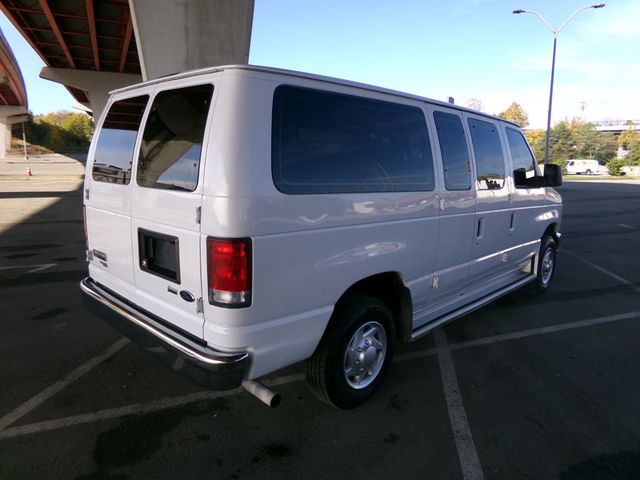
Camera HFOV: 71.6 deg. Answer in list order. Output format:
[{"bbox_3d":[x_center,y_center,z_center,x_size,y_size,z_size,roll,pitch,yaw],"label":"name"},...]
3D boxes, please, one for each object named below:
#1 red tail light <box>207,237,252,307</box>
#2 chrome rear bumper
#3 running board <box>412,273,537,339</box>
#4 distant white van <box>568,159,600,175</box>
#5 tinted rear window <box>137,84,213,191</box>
[{"bbox_3d":[-0.401,0.145,2.000,0.225,0.325,0.130,10,14,43],"label":"red tail light"},{"bbox_3d":[-1.090,0.449,2.623,2.000,0.185,0.220,10,14,43],"label":"chrome rear bumper"},{"bbox_3d":[1.379,0.494,3.869,0.170,0.090,2.400,10,14,43],"label":"running board"},{"bbox_3d":[35.179,-9.886,60.500,5.300,2.080,2.000,5,11,25],"label":"distant white van"},{"bbox_3d":[-0.751,-0.519,2.286,0.610,0.525,0.050,10,-2,43],"label":"tinted rear window"}]

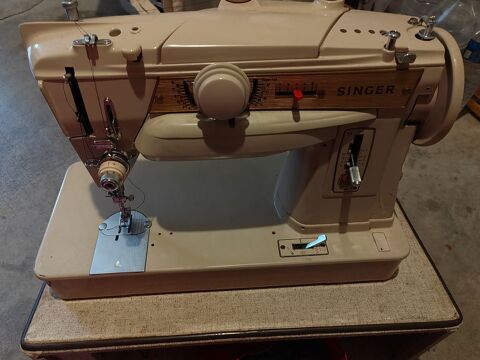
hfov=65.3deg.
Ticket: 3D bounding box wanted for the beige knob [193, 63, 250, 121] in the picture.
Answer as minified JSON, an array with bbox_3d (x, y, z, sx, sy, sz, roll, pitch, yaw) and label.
[{"bbox_3d":[-0.013,-0.064,0.269,0.041,0.041,0.025,-2,42,-4],"label":"beige knob"}]

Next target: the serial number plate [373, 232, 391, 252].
[{"bbox_3d":[0.145,0.063,0.382,0.012,0.002,0.022,-3,47,-2],"label":"serial number plate"}]

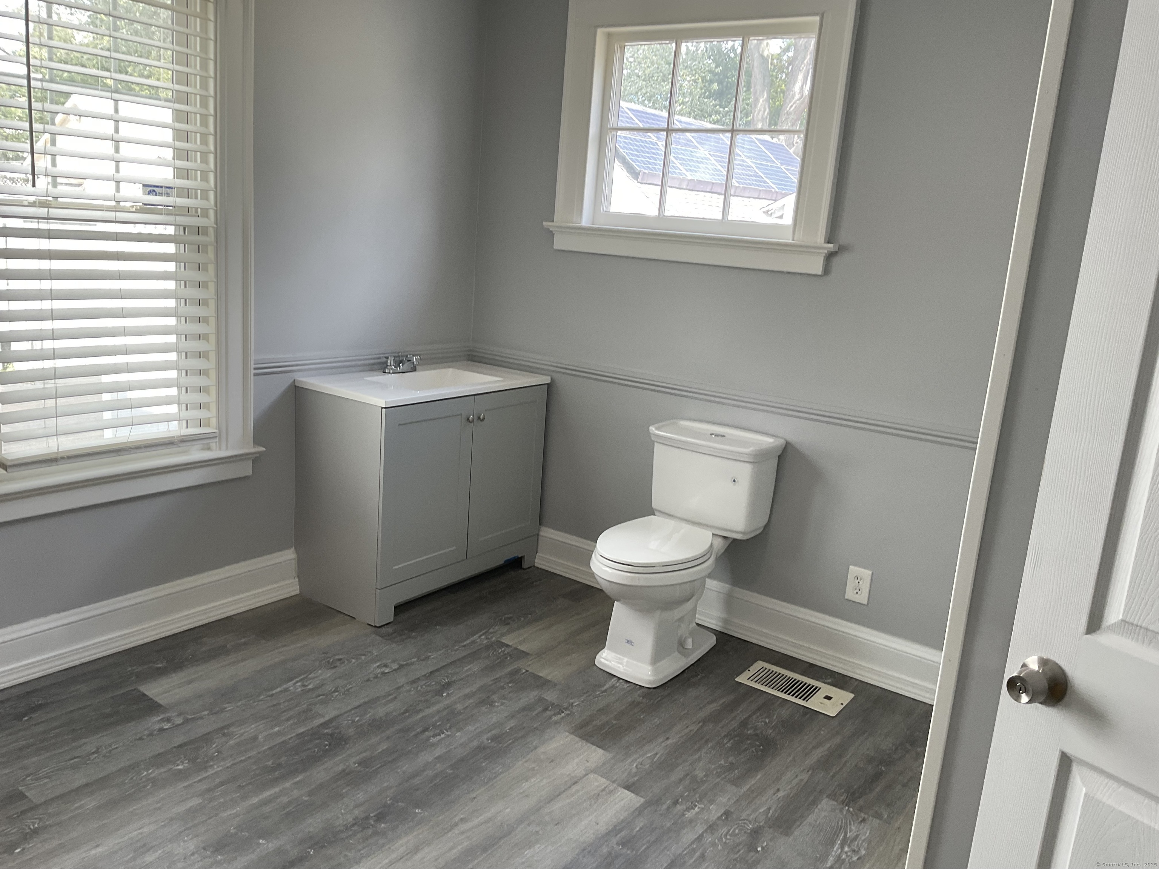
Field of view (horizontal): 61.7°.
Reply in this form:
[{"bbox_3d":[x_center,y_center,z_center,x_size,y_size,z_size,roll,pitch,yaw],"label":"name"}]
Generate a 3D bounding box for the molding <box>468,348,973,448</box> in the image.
[{"bbox_3d":[0.382,-0.180,3.687,2.190,0.064,0.022,13,16,35],"label":"molding"}]

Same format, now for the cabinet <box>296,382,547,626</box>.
[{"bbox_3d":[-0.618,0.196,3.914,0.475,0.810,0.917,13,16,35],"label":"cabinet"}]

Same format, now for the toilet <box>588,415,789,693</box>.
[{"bbox_3d":[0.318,0.407,3.368,0.435,0.776,0.710,13,16,35],"label":"toilet"}]

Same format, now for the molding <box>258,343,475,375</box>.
[{"bbox_3d":[-0.816,-0.306,3.872,0.022,0.062,1.120,13,16,35],"label":"molding"}]

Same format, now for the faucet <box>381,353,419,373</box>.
[{"bbox_3d":[-0.696,-0.289,3.920,0.135,0.077,0.195,13,16,35],"label":"faucet"}]

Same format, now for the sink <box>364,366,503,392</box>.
[{"bbox_3d":[-0.571,-0.156,3.836,0.290,0.125,0.485,13,16,35],"label":"sink"}]

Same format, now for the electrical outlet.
[{"bbox_3d":[0.971,0.524,3.371,0.079,0.122,0.008,13,16,35],"label":"electrical outlet"}]

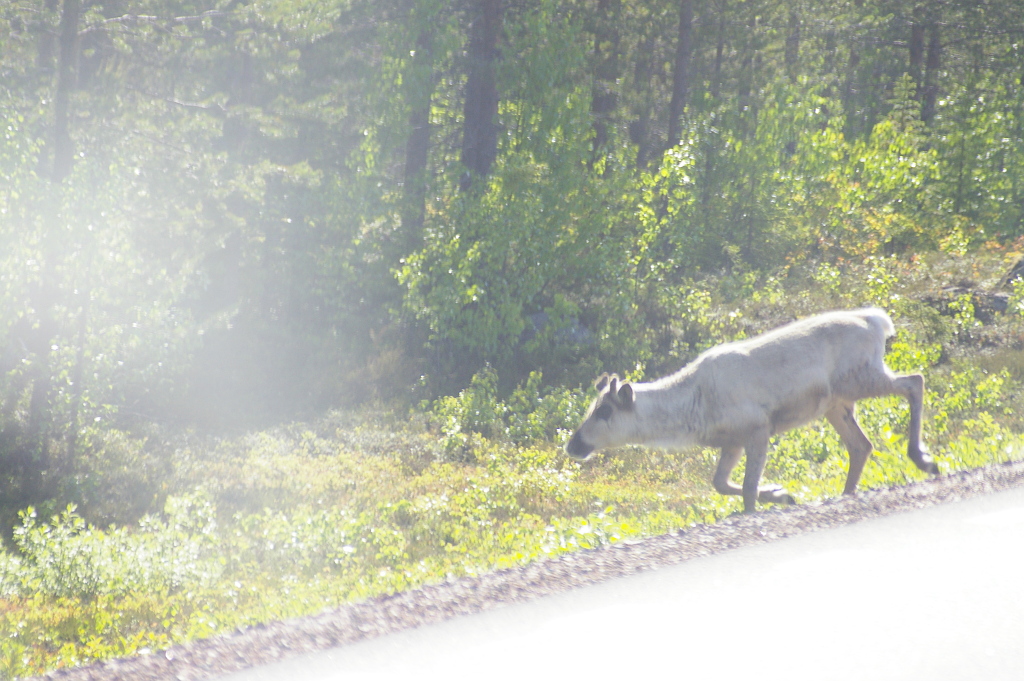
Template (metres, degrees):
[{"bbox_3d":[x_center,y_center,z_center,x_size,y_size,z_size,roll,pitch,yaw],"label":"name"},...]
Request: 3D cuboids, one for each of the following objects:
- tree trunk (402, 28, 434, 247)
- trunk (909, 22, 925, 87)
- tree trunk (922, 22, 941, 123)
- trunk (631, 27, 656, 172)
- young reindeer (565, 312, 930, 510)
[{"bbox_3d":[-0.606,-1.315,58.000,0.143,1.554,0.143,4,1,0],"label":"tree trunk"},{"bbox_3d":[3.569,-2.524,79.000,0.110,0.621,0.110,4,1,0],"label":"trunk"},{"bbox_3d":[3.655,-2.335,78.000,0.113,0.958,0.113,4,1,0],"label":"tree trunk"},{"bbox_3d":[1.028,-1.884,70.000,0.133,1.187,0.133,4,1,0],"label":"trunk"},{"bbox_3d":[1.057,0.309,39.500,1.650,0.900,0.420,1,1,2],"label":"young reindeer"}]

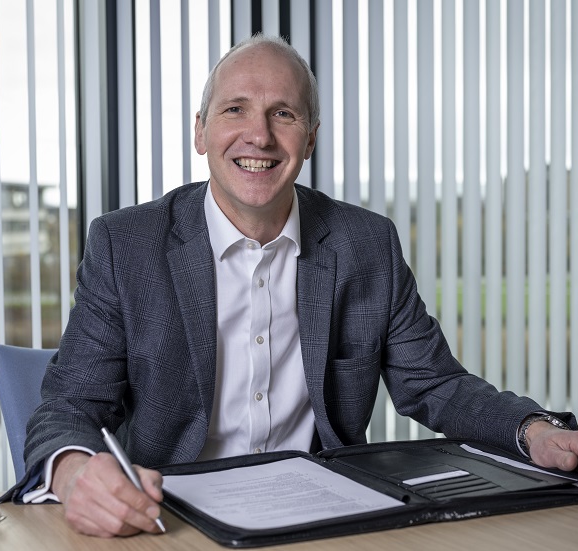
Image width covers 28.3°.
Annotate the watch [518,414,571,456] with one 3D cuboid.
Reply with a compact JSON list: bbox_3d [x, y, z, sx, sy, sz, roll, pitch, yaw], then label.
[{"bbox_3d":[0.338,0.214,1.516,0.067,0.057,0.040,25,1,-38],"label":"watch"}]

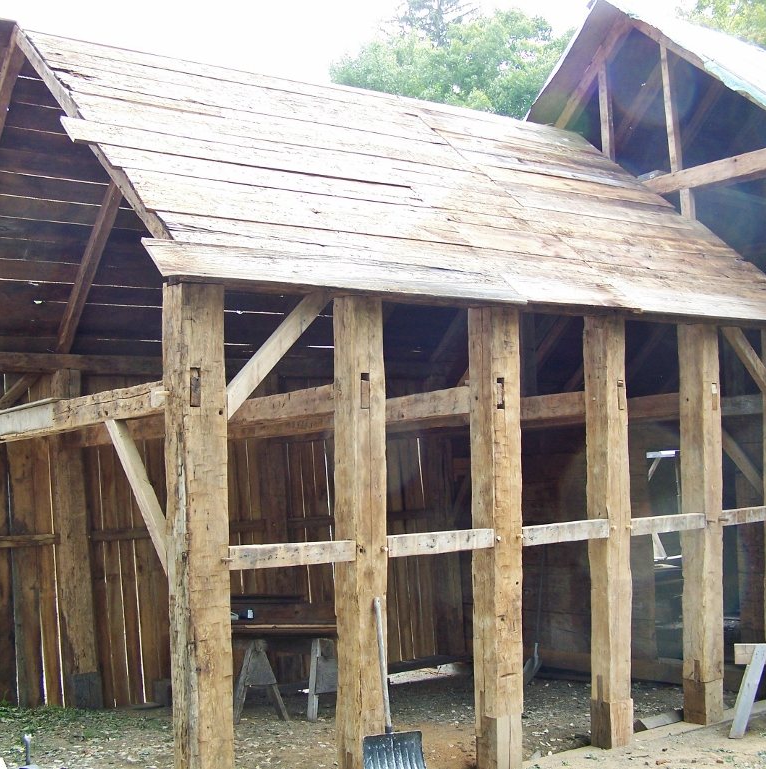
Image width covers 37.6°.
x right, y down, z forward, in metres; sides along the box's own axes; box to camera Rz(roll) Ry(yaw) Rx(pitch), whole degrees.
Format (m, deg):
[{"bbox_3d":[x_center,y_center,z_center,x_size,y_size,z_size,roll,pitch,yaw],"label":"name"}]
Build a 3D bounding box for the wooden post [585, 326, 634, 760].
[{"bbox_3d":[1.397,0.883,6.941,0.195,2.600,0.185,2,-4,-36],"label":"wooden post"}]

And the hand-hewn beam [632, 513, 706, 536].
[{"bbox_3d":[1.996,0.975,7.808,0.795,0.117,0.085,2,-5,-37],"label":"hand-hewn beam"}]

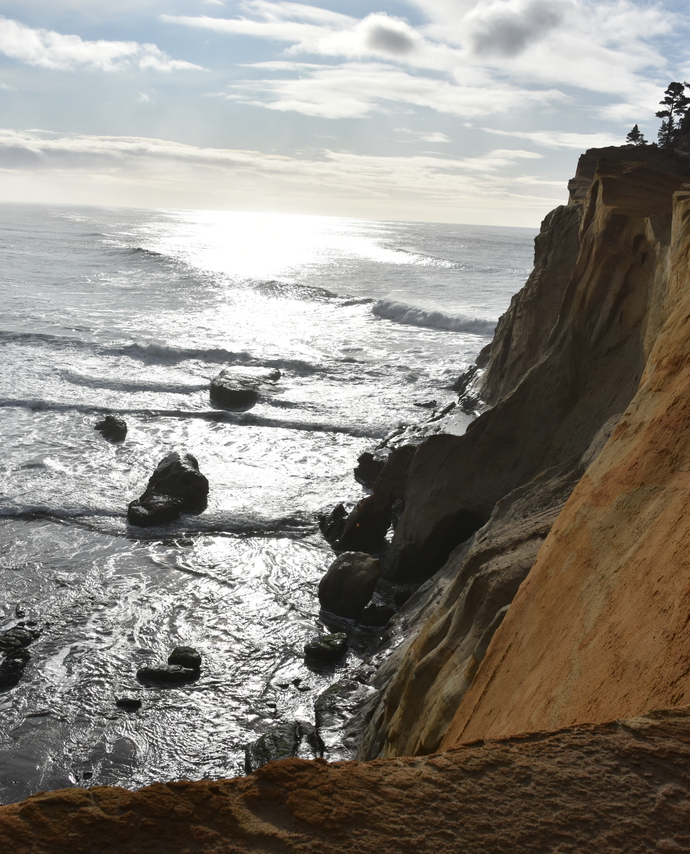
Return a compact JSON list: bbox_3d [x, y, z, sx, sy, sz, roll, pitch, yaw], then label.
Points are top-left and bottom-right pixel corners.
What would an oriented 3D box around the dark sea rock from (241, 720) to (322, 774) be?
[{"bbox_3d":[-2.623,13.879,42.347,3.316,2.050,2.819,3,12,0],"label":"dark sea rock"}]

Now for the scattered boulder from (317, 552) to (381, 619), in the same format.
[{"bbox_3d":[0.270,9.511,59.883,3.807,3.604,3.350,3,12,0],"label":"scattered boulder"}]

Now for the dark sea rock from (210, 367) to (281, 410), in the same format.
[{"bbox_3d":[-12.339,-4.718,121.971,8.518,4.370,6.814,3,12,0],"label":"dark sea rock"}]

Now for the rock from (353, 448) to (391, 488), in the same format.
[{"bbox_3d":[2.664,3.773,88.637,3.791,3.131,3.222,3,12,0],"label":"rock"}]

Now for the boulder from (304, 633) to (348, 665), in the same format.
[{"bbox_3d":[-1.058,11.934,54.172,2.386,1.104,1.909,3,12,0],"label":"boulder"}]

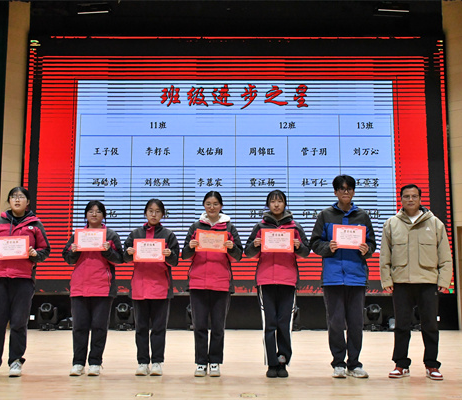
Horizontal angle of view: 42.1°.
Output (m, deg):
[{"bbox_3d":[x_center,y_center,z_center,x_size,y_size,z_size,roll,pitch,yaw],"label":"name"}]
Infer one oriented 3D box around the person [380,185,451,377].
[{"bbox_3d":[1.669,0.699,5.363,0.648,1.699,0.340,-2,-9,15],"label":"person"}]

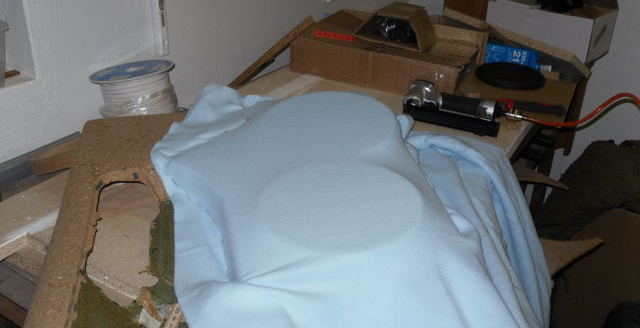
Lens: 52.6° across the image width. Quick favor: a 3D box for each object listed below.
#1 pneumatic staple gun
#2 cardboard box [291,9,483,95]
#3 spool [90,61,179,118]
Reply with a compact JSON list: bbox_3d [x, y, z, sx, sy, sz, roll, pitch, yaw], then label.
[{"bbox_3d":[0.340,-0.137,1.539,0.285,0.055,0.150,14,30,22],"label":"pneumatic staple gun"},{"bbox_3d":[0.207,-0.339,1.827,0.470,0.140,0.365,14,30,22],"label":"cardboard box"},{"bbox_3d":[-0.367,-0.139,1.289,0.174,0.095,0.174,-4,24,0],"label":"spool"}]

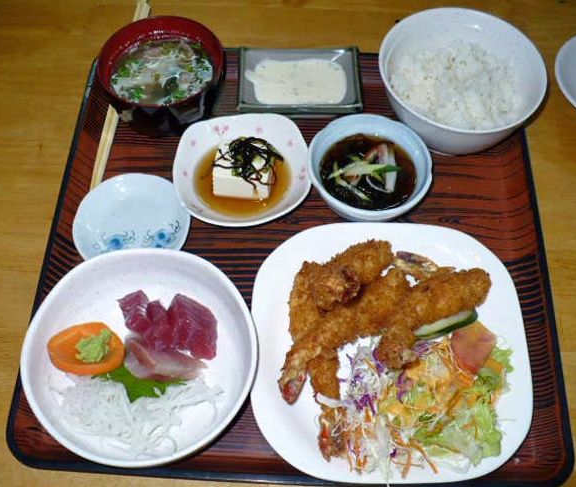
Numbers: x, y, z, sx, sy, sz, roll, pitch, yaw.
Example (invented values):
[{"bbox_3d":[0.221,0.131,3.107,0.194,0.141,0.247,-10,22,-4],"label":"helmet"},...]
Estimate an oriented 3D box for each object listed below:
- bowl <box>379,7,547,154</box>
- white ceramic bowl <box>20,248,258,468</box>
[{"bbox_3d":[0.152,-0.136,0.643,0.146,0.077,0.146,3,61,0],"label":"bowl"},{"bbox_3d":[-0.109,0.089,0.532,0.172,0.045,0.172,1,61,-1],"label":"white ceramic bowl"}]

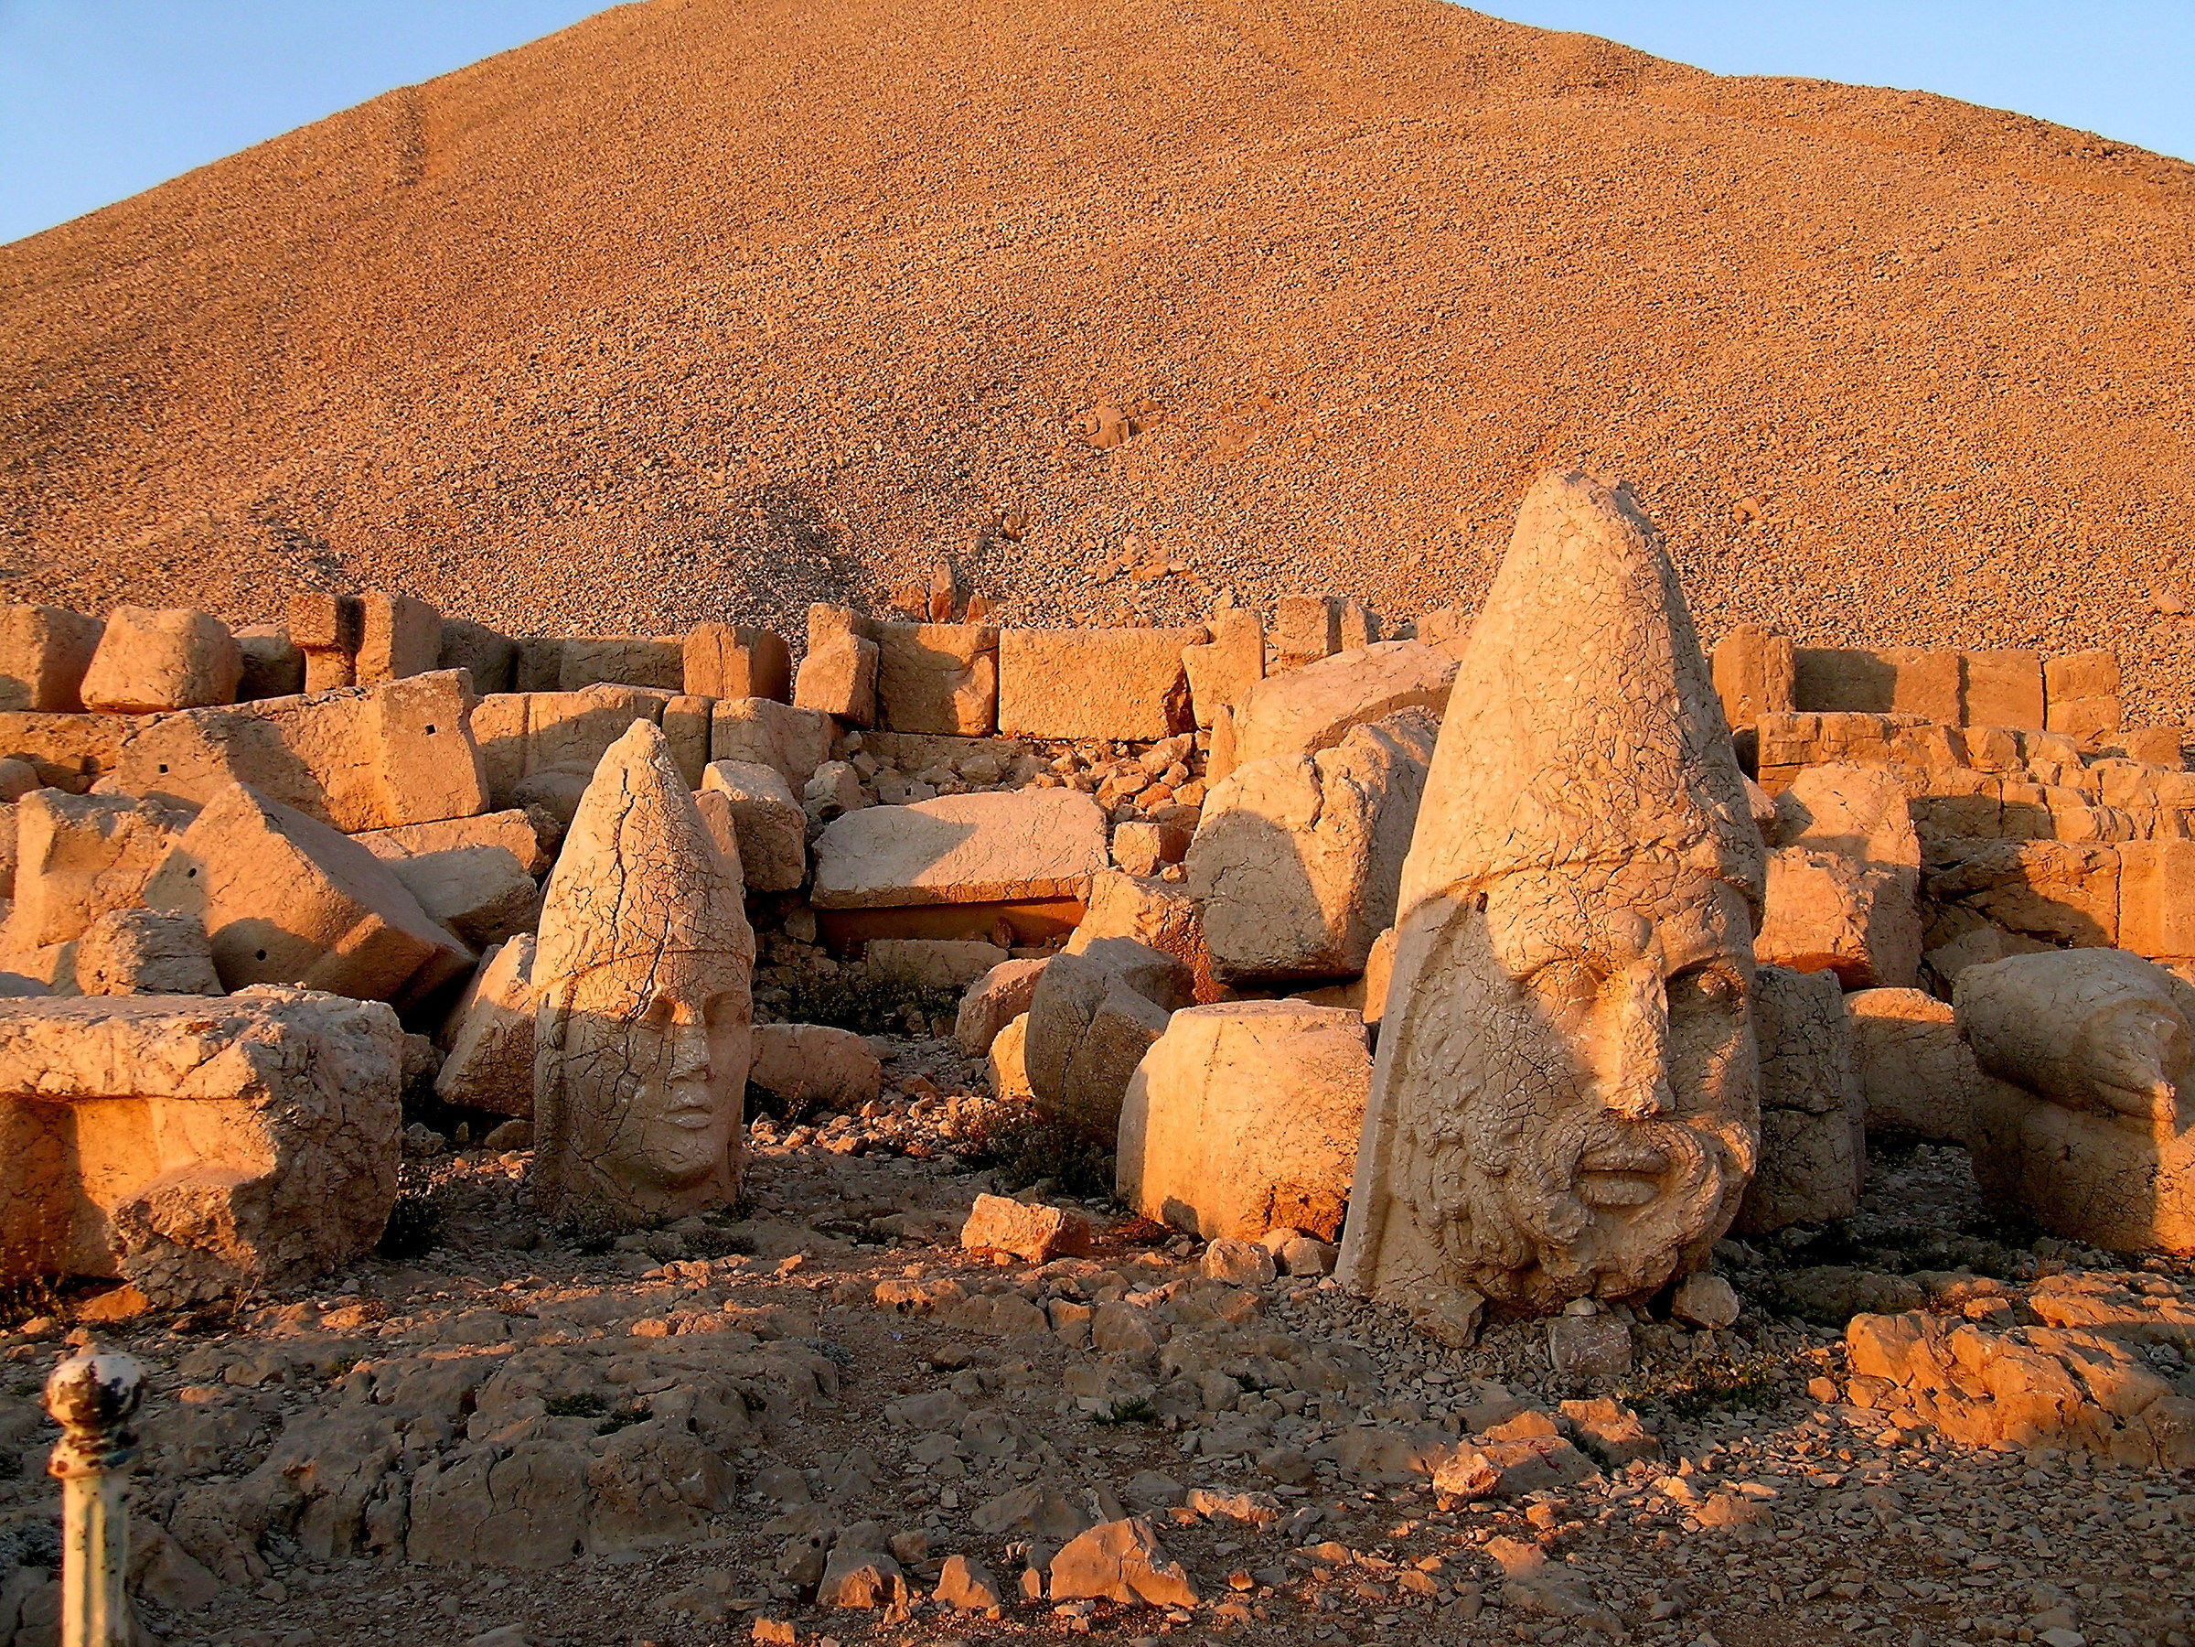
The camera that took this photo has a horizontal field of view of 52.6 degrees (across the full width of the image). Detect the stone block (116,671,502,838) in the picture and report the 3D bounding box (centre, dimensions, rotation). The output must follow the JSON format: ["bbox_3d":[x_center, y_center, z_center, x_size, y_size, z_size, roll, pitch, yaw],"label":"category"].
[{"bbox_3d":[-4.899,-0.441,13.800,2.100,0.780,0.800,-9,0,-12],"label":"stone block"}]

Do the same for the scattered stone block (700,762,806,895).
[{"bbox_3d":[-2.003,0.015,12.800,0.580,0.700,0.580,0,-1,-15],"label":"scattered stone block"}]

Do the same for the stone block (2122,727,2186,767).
[{"bbox_3d":[7.086,-0.512,14.900,0.410,0.270,0.340,0,-1,0],"label":"stone block"}]

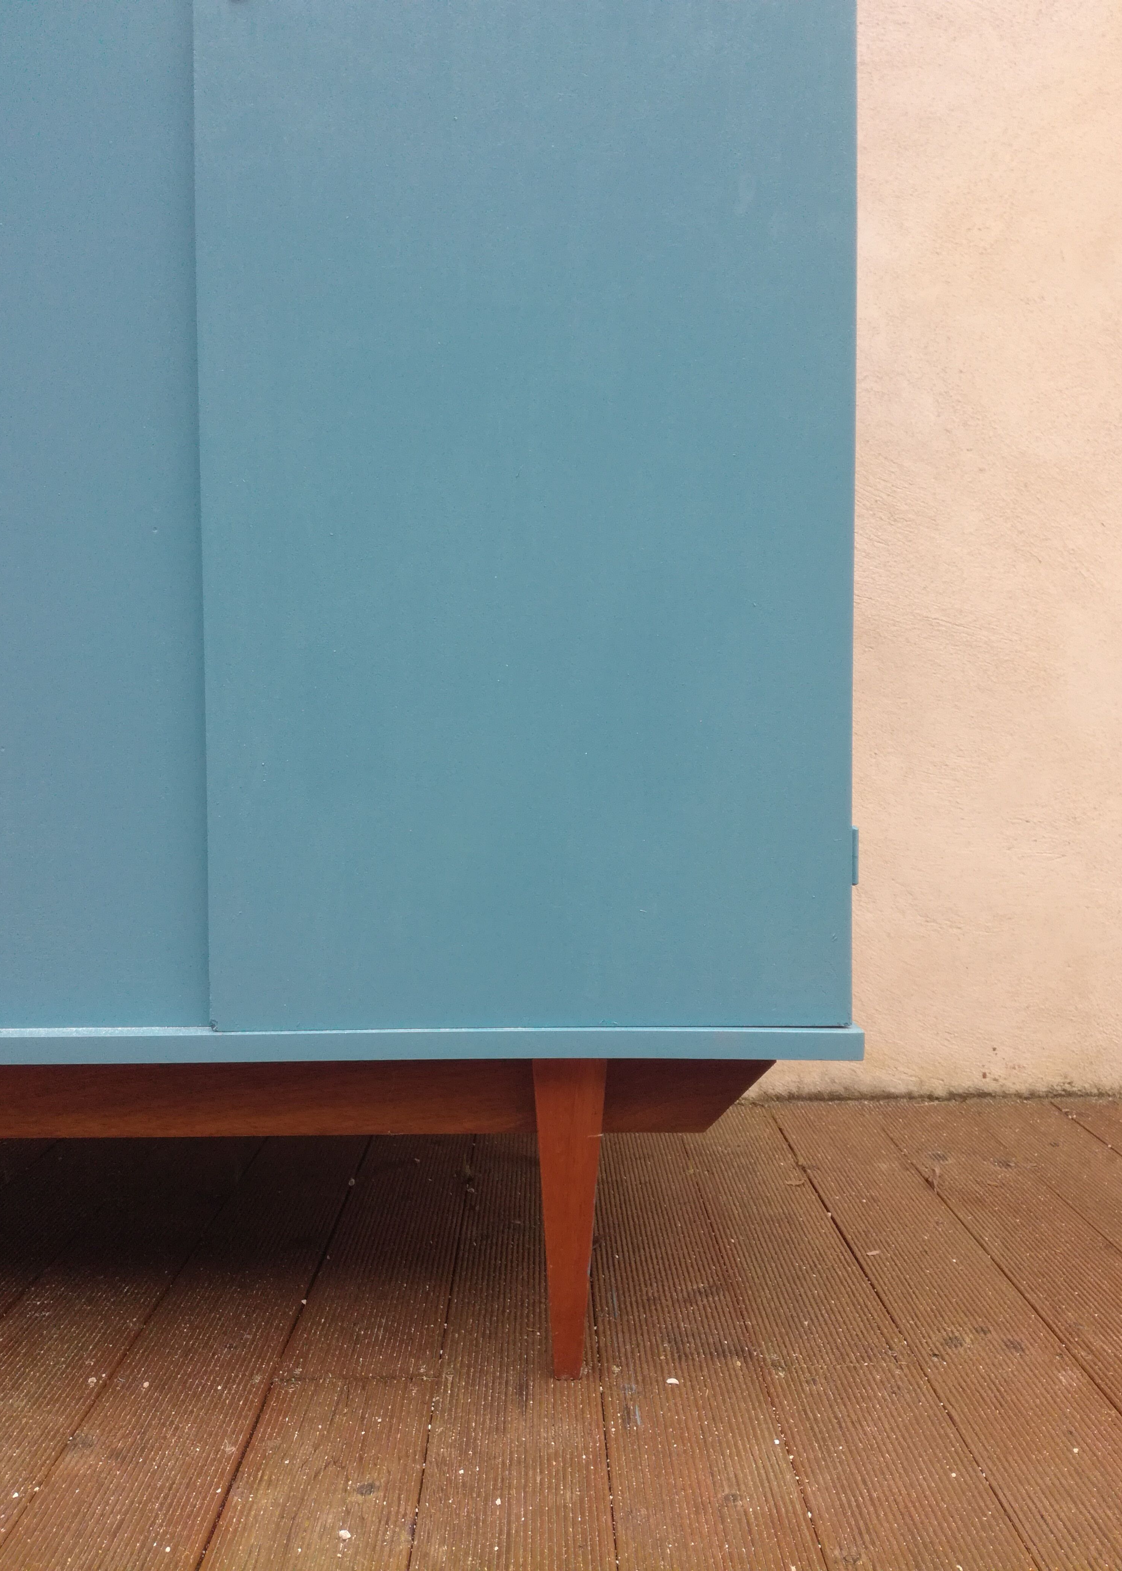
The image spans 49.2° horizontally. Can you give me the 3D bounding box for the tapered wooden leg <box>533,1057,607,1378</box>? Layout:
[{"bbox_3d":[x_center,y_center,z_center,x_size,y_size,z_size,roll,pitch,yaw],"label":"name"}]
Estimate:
[{"bbox_3d":[0.007,0.381,1.100,0.065,0.286,0.050,0,3,-1],"label":"tapered wooden leg"}]

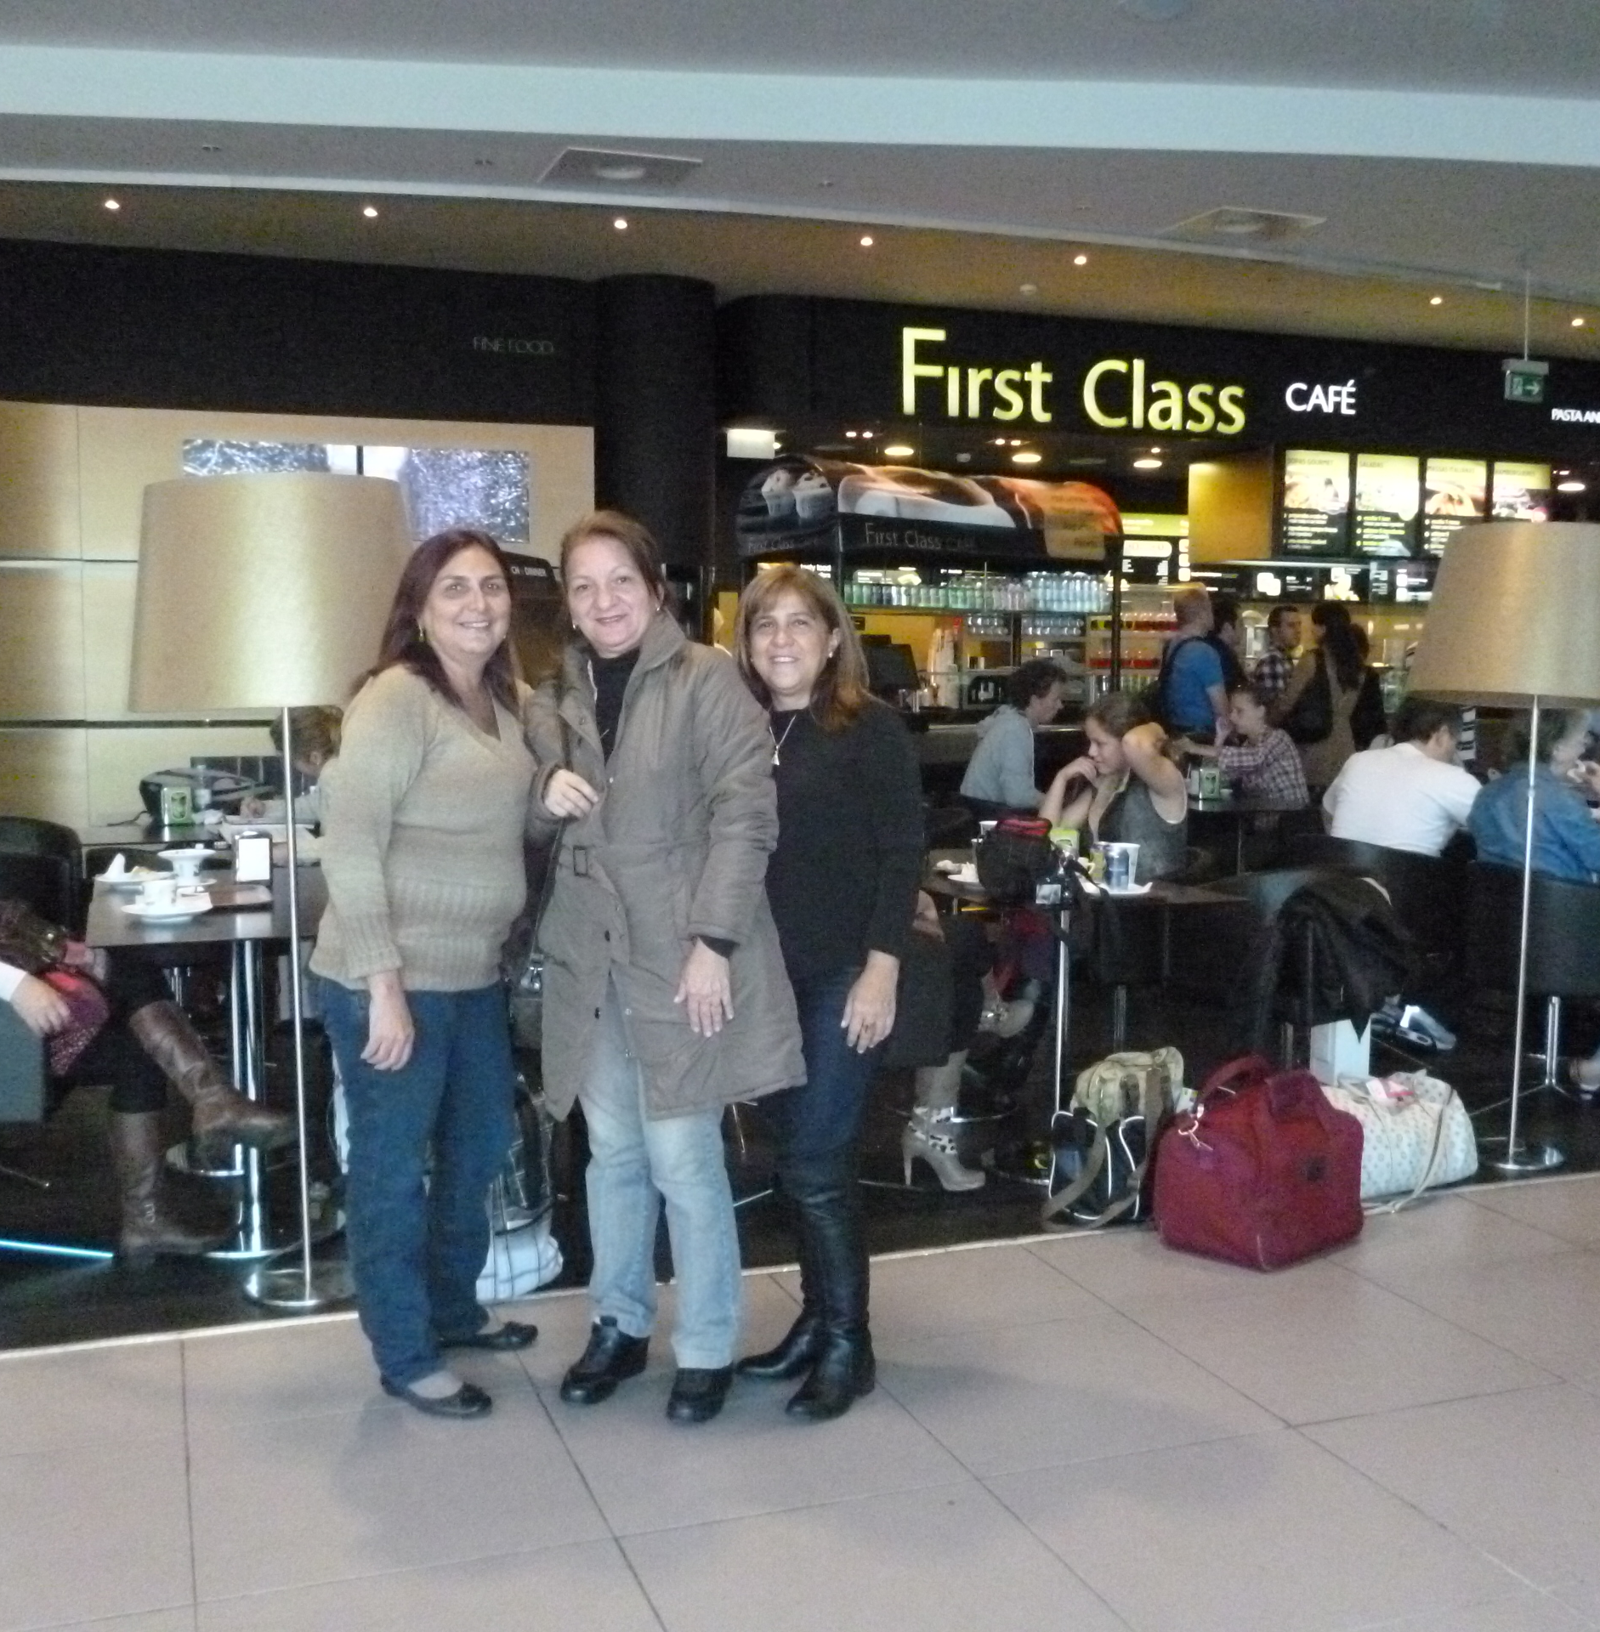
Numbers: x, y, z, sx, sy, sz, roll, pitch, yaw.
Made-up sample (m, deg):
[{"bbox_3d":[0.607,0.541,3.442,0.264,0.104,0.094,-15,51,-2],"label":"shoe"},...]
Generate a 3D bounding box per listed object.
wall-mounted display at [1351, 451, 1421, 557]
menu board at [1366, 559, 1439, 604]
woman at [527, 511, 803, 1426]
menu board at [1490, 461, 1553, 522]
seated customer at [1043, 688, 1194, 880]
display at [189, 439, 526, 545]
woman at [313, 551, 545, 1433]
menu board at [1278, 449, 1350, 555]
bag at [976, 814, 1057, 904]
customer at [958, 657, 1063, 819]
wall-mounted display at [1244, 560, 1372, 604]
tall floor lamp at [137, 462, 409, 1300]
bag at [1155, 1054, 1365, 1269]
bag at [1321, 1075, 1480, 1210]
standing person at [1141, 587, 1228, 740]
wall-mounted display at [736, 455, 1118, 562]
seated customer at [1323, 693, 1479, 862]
[{"bbox_3d":[4.149,-2.210,12.538,0.576,0.710,0.080,-1,5,-20],"label":"wall-mounted display"},{"bbox_3d":[4.451,-1.777,13.000,0.630,0.420,0.080,-1,5,-20],"label":"menu board"},{"bbox_3d":[-0.242,0.249,3.189,0.510,1.610,0.380,1,5,11],"label":"woman"},{"bbox_3d":[4.597,-1.936,11.200,0.480,0.660,0.070,-1,5,-20],"label":"menu board"},{"bbox_3d":[0.971,0.158,5.730,0.800,1.270,0.540,-1,5,-20],"label":"seated customer"},{"bbox_3d":[-2.250,-1.672,9.075,1.744,0.493,0.100,-1,5,-20],"label":"display"},{"bbox_3d":[-0.667,0.262,3.246,0.470,1.590,0.340,-4,6,-42],"label":"woman"},{"bbox_3d":[3.595,-2.189,12.339,0.586,0.716,0.080,-1,5,-20],"label":"menu board"},{"bbox_3d":[0.542,0.109,4.420,0.200,0.220,0.150,1,5,7],"label":"bag"},{"bbox_3d":[0.960,0.071,6.742,0.820,1.360,0.500,-1,5,-20],"label":"customer"},{"bbox_3d":[3.314,-1.524,11.514,0.950,0.250,0.060,-1,5,-19],"label":"wall-mounted display"},{"bbox_3d":[-1.053,0.154,3.687,0.660,1.710,0.660,0,5,0],"label":"tall floor lamp"},{"bbox_3d":[1.077,0.797,4.102,0.420,0.380,0.270,-5,7,-45],"label":"bag"},{"bbox_3d":[1.464,0.799,4.567,0.460,0.300,0.270,-1,5,-20],"label":"bag"},{"bbox_3d":[1.890,-0.267,8.608,0.380,1.720,0.480,-3,6,-35],"label":"standing person"},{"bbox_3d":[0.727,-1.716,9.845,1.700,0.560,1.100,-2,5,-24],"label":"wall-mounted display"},{"bbox_3d":[2.162,0.197,6.050,0.800,1.250,0.520,-3,6,-38],"label":"seated customer"}]

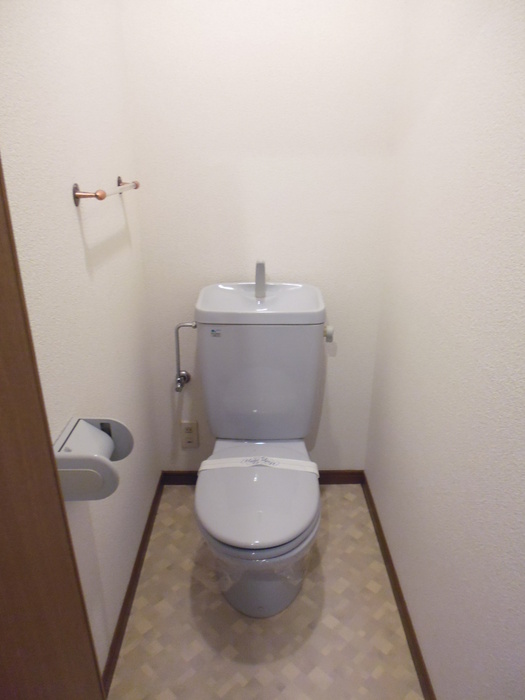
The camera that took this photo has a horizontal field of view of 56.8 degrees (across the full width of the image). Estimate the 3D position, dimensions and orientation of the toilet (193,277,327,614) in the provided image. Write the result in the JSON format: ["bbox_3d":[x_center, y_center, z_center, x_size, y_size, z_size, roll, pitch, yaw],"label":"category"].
[{"bbox_3d":[-0.004,0.292,1.518,0.415,0.930,0.748,0,23,-1],"label":"toilet"}]

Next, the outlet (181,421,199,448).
[{"bbox_3d":[-0.291,0.348,1.959,0.069,0.120,0.012,0,23,-1],"label":"outlet"}]

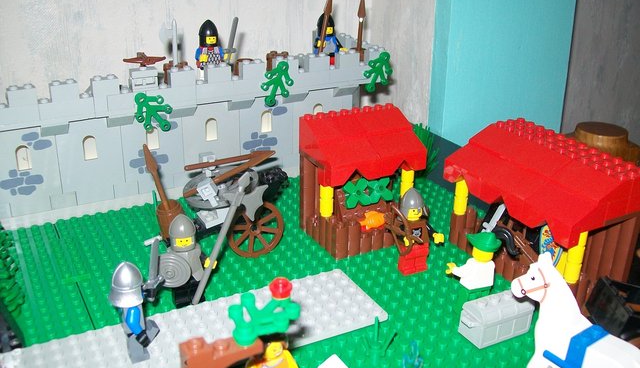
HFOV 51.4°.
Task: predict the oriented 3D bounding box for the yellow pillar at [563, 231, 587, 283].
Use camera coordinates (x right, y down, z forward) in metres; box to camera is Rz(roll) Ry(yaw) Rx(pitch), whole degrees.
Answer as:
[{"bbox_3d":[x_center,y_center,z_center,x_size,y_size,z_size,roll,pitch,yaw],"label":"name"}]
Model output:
[{"bbox_3d":[0.126,0.035,0.326,0.008,0.029,0.008,-11,26,-26],"label":"yellow pillar"}]

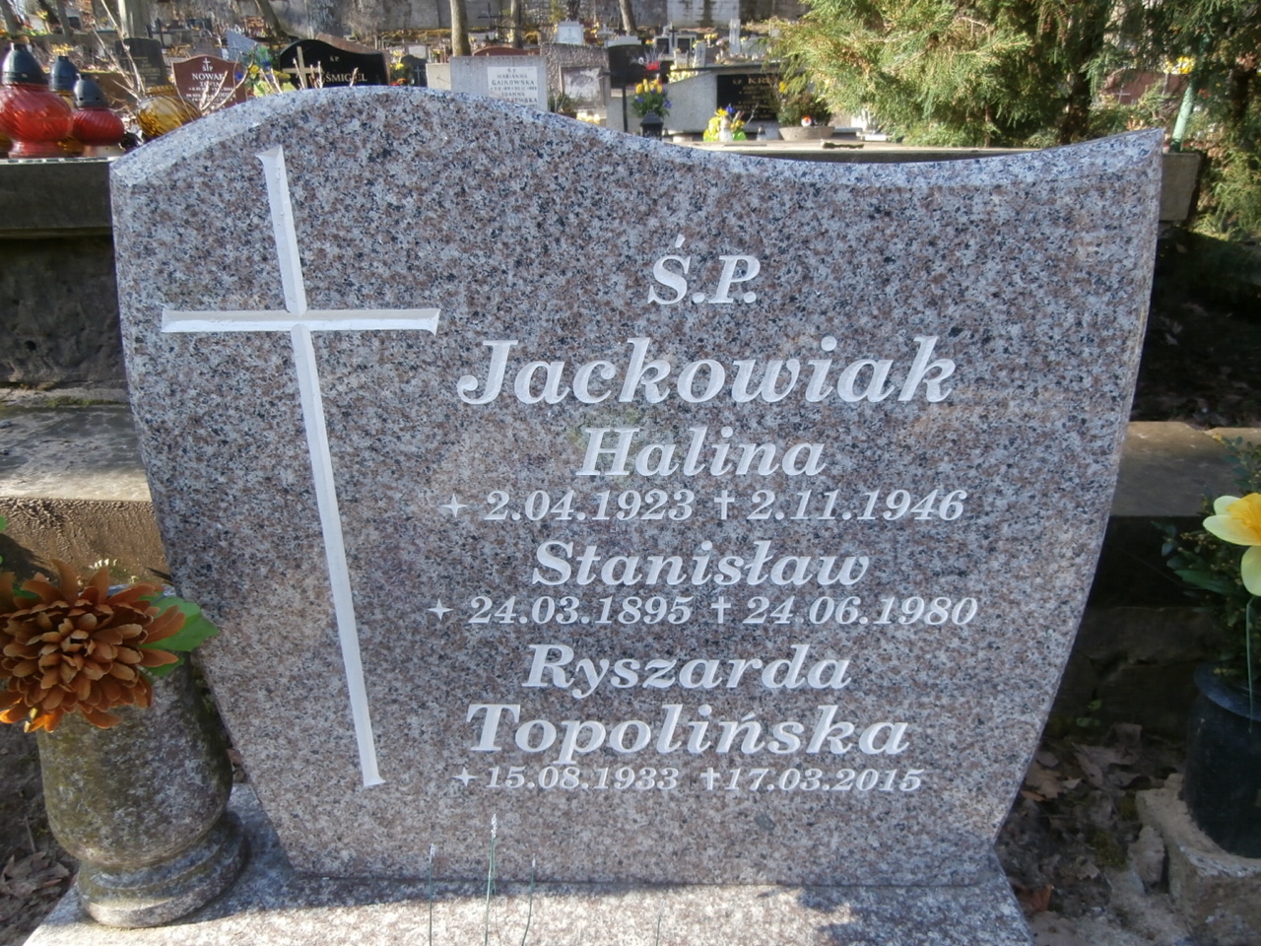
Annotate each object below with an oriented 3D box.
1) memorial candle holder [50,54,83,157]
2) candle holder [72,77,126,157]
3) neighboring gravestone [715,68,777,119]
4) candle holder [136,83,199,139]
[{"bbox_3d":[-1.213,-0.793,1.891,0.119,0.198,0.119,0,22,0],"label":"memorial candle holder"},{"bbox_3d":[-1.100,-0.736,1.806,0.110,0.153,0.110,0,22,0],"label":"candle holder"},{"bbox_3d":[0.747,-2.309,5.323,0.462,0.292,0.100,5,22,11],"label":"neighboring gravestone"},{"bbox_3d":[-1.099,-0.853,2.082,0.152,0.139,0.152,0,22,0],"label":"candle holder"}]

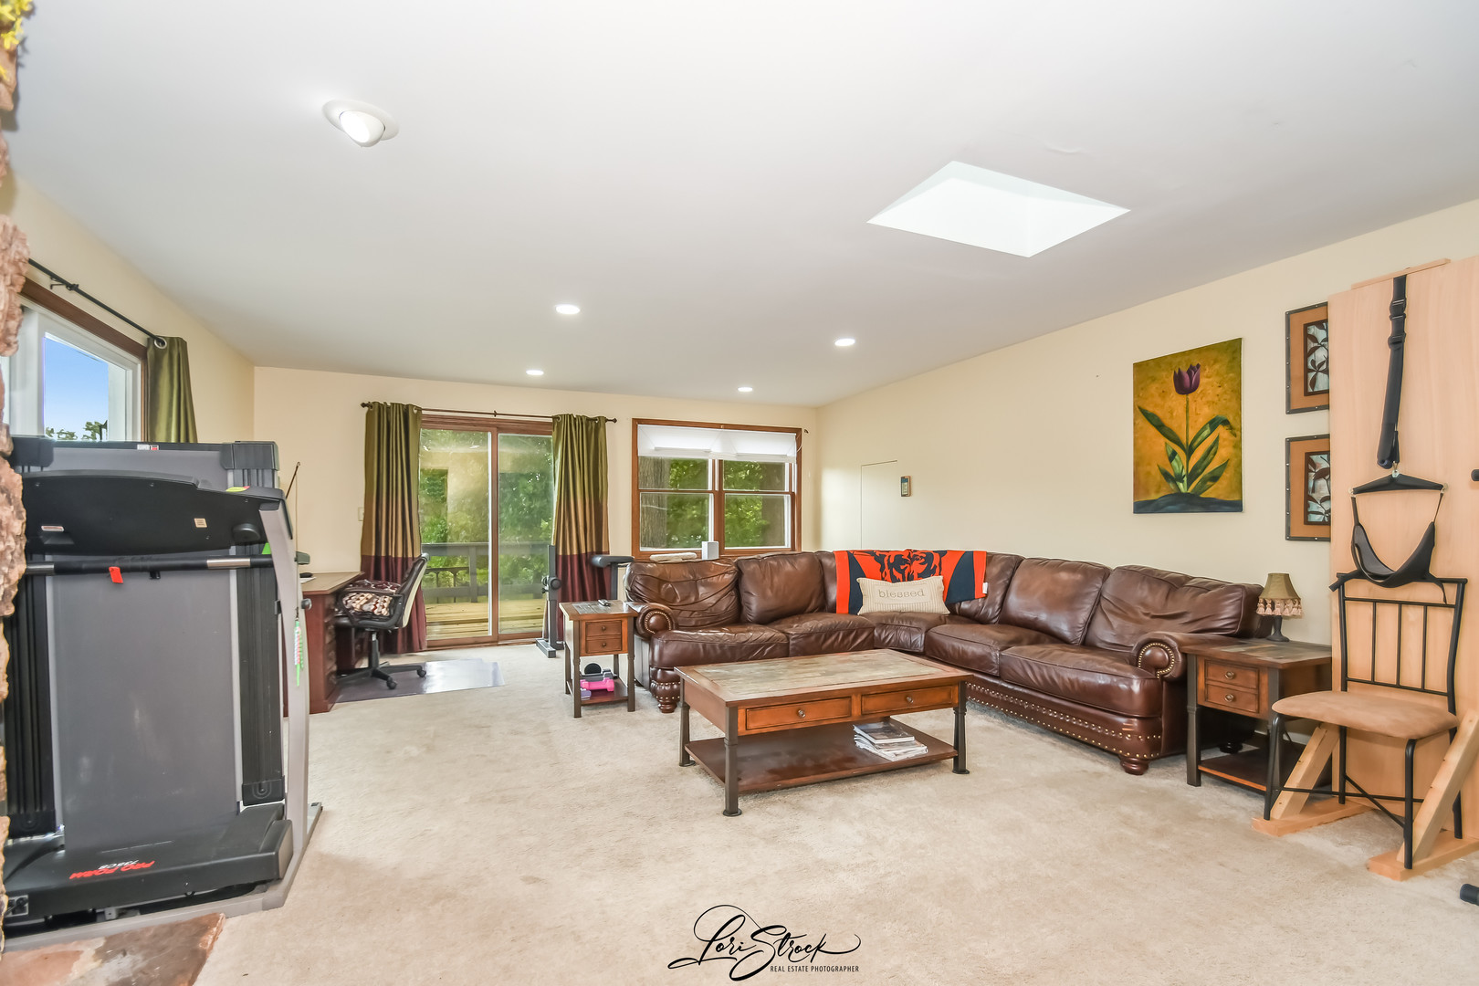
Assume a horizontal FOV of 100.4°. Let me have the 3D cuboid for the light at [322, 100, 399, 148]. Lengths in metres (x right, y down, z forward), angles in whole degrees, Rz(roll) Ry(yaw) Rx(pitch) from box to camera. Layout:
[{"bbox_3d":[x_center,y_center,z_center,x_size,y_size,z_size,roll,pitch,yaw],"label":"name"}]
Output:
[{"bbox_3d":[-1.230,-1.189,2.000,0.210,0.080,0.210,1,-3,-25],"label":"light"}]

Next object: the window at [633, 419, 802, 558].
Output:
[{"bbox_3d":[-0.195,-0.030,6.850,2.038,1.466,0.110,1,-3,-25],"label":"window"}]

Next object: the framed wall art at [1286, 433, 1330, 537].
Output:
[{"bbox_3d":[2.960,-0.025,3.075,0.030,0.540,0.390,1,-3,-25],"label":"framed wall art"}]

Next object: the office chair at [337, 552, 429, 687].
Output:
[{"bbox_3d":[-2.653,0.923,4.558,0.680,0.925,0.620,0,-2,-19],"label":"office chair"}]

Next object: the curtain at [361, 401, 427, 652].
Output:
[{"bbox_3d":[-3.028,0.296,5.402,0.492,2.199,0.150,1,-3,-25],"label":"curtain"}]

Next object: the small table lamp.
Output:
[{"bbox_3d":[2.458,0.521,2.823,0.155,0.300,0.155,1,-3,-25],"label":"small table lamp"}]

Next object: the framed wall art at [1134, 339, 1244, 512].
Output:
[{"bbox_3d":[2.667,-0.366,3.707,0.030,0.975,0.605,1,-3,-25],"label":"framed wall art"}]

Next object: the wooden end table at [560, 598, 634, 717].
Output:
[{"bbox_3d":[-0.914,1.050,3.998,0.410,0.595,0.610,0,-2,-21],"label":"wooden end table"}]

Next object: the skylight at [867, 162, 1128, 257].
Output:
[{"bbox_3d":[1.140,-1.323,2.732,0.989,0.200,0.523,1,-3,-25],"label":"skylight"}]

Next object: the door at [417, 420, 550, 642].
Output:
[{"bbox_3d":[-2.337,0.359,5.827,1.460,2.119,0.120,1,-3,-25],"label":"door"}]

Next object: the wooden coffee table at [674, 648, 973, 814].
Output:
[{"bbox_3d":[0.393,1.069,2.918,1.230,0.450,0.660,0,-2,-22],"label":"wooden coffee table"}]

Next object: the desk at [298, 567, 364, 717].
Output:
[{"bbox_3d":[-3.186,1.014,4.344,0.740,0.740,1.600,1,-3,-25],"label":"desk"}]

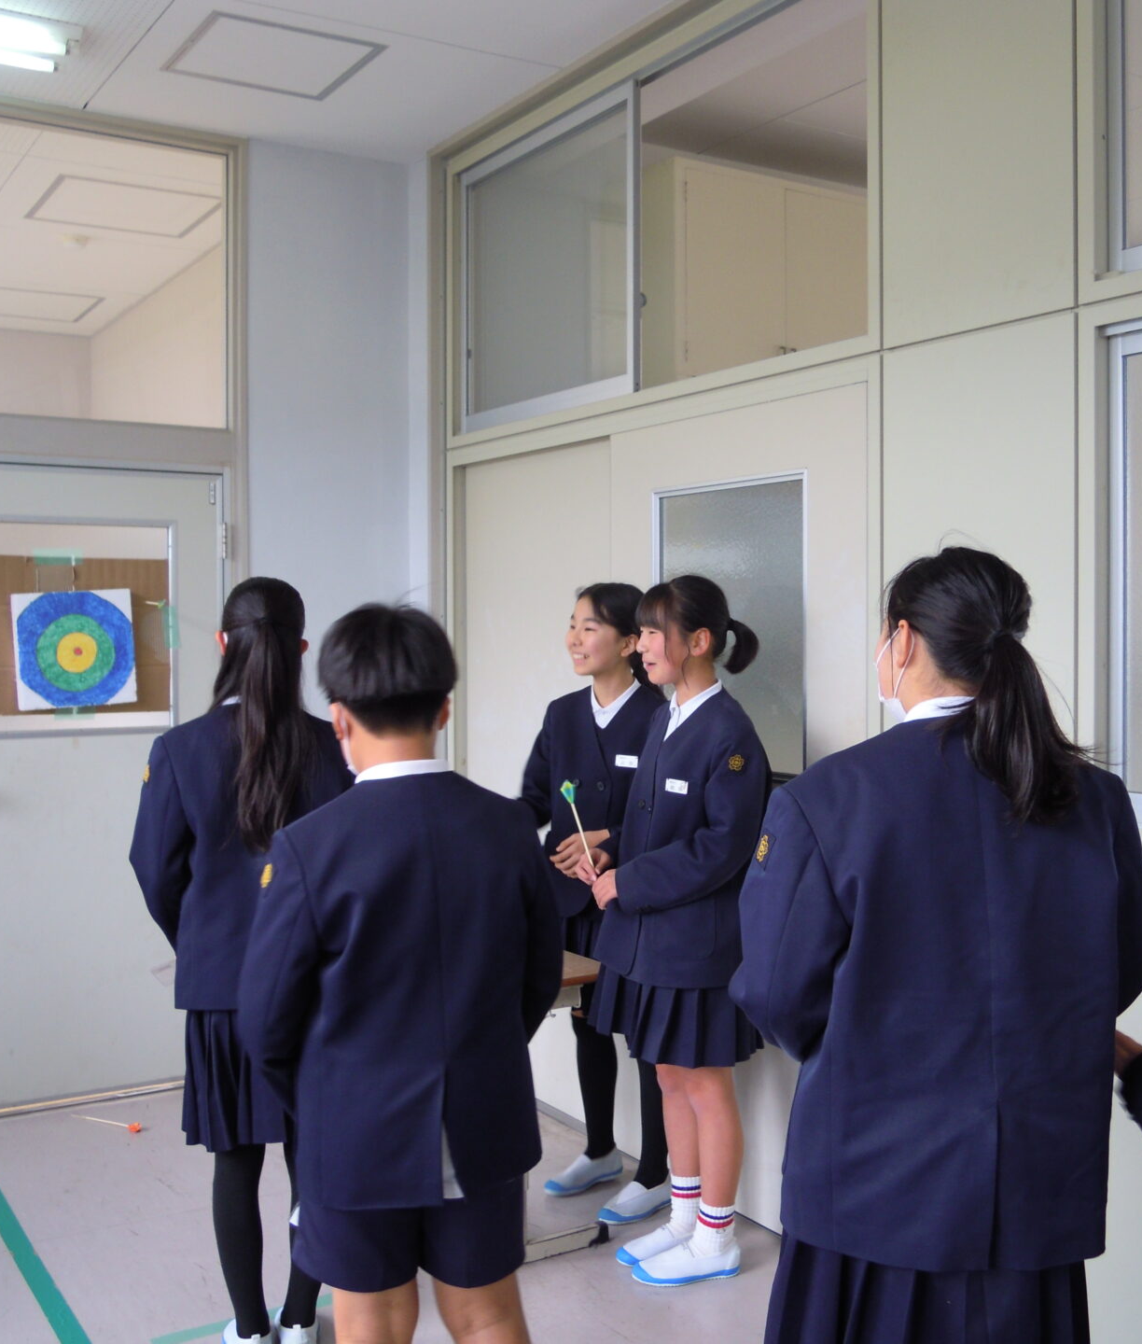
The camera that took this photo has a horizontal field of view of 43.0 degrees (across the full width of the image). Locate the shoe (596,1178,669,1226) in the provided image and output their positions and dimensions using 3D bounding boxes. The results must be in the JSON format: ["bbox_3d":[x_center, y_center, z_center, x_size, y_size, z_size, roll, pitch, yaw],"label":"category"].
[{"bbox_3d":[0.164,1.255,3.507,0.240,0.082,0.090,-2,2,-42],"label":"shoe"}]

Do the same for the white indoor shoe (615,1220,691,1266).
[{"bbox_3d":[0.219,1.264,3.248,0.240,0.082,0.090,-1,2,-17],"label":"white indoor shoe"}]

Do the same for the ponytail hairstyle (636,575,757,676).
[{"bbox_3d":[0.281,-0.099,3.183,0.255,0.225,0.170,-1,2,-18],"label":"ponytail hairstyle"}]

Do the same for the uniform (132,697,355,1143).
[{"bbox_3d":[-0.631,0.496,2.860,0.460,0.850,0.300,-1,2,-25],"label":"uniform"}]

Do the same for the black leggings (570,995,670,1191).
[{"bbox_3d":[0.123,1.016,3.584,0.160,0.450,0.300,-2,2,-33],"label":"black leggings"}]

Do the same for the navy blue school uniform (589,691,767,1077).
[{"bbox_3d":[0.243,0.421,3.195,0.320,0.790,0.420,-1,2,-24],"label":"navy blue school uniform"}]

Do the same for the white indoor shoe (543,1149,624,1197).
[{"bbox_3d":[0.031,1.254,3.680,0.230,0.072,0.088,-2,2,-34],"label":"white indoor shoe"}]

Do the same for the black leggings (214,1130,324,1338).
[{"bbox_3d":[-0.590,1.101,2.860,0.225,0.420,0.150,-1,2,-25],"label":"black leggings"}]

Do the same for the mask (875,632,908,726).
[{"bbox_3d":[0.436,0.011,1.815,0.135,0.125,0.110,-1,2,-28],"label":"mask"}]

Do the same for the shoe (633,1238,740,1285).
[{"bbox_3d":[0.253,1.267,3.149,0.243,0.082,0.090,-1,2,-9],"label":"shoe"}]

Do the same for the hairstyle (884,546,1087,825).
[{"bbox_3d":[0.487,0.015,1.718,0.175,0.325,0.255,-1,2,-28],"label":"hairstyle"}]

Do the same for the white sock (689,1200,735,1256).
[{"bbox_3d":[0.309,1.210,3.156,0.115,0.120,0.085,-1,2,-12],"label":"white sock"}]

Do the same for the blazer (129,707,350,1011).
[{"bbox_3d":[-0.603,0.345,2.803,0.450,0.580,0.290,-1,2,-25],"label":"blazer"}]

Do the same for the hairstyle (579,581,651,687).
[{"bbox_3d":[0.137,-0.092,3.589,0.230,0.260,0.175,-2,2,-38],"label":"hairstyle"}]

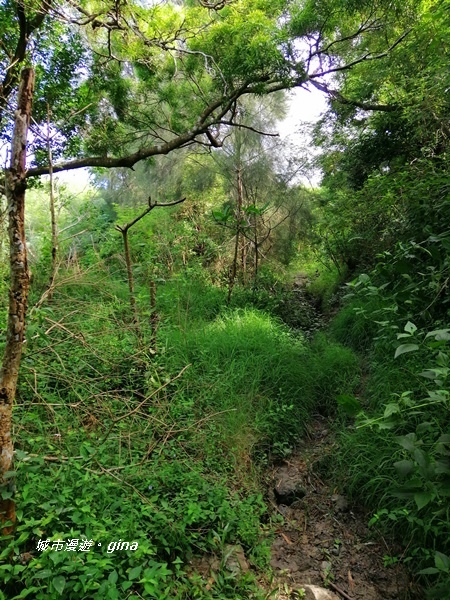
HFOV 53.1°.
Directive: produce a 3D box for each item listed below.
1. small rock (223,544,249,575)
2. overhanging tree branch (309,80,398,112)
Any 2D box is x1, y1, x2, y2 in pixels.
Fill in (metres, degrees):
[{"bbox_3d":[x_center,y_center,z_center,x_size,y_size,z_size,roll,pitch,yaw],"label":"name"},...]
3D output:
[{"bbox_3d":[0.052,1.300,2.250,0.140,0.120,0.130,0,3,0],"label":"small rock"},{"bbox_3d":[1.226,-1.942,4.300,0.860,0.300,0.280,0,3,0],"label":"overhanging tree branch"}]

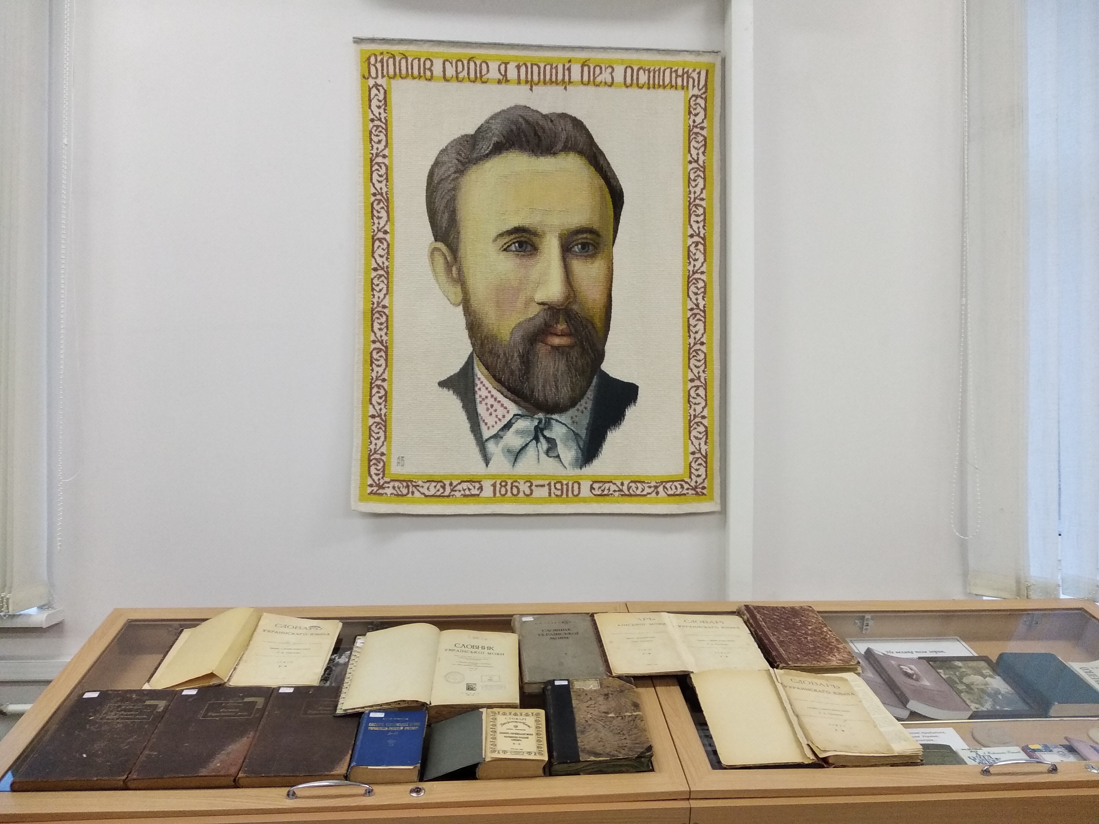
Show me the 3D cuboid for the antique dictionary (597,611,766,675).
[{"bbox_3d":[0.287,0.526,1.841,0.354,0.034,0.250,1,15,-5],"label":"antique dictionary"}]

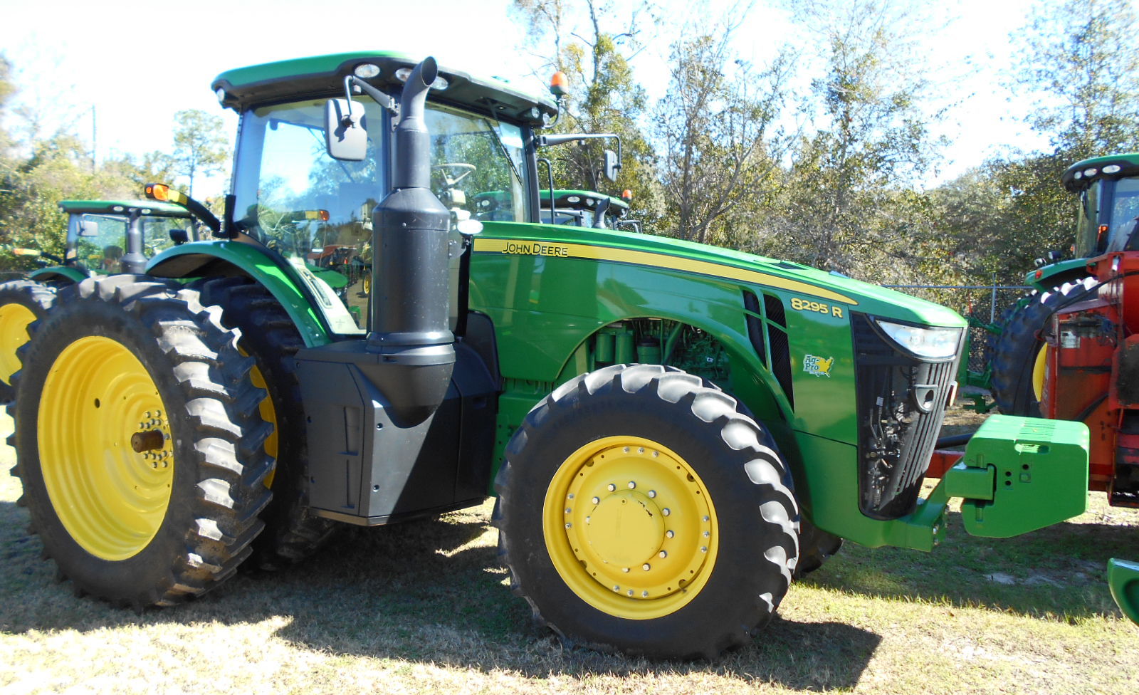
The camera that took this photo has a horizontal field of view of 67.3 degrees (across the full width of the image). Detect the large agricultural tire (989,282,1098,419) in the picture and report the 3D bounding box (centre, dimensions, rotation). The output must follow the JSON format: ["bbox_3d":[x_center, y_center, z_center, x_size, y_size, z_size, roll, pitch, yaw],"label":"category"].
[{"bbox_3d":[5.567,0.266,9.300,2.030,2.000,0.500,0,4,-3],"label":"large agricultural tire"}]

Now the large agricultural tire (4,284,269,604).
[{"bbox_3d":[-2.675,0.570,5.262,2.030,2.000,0.490,3,5,29],"label":"large agricultural tire"}]

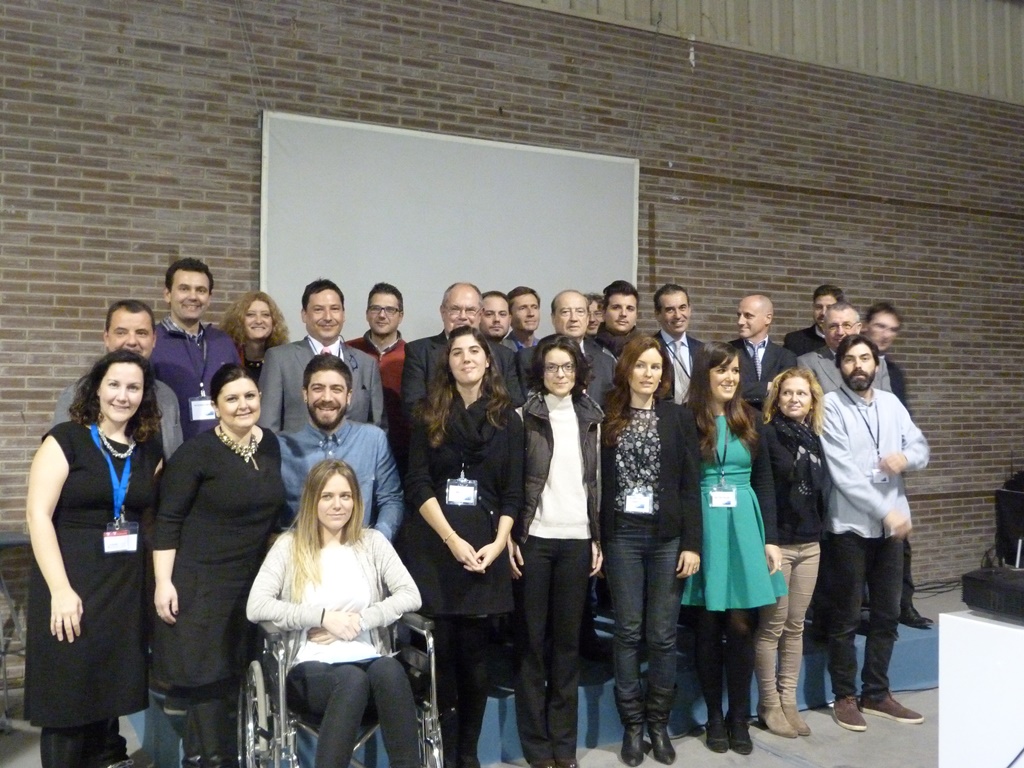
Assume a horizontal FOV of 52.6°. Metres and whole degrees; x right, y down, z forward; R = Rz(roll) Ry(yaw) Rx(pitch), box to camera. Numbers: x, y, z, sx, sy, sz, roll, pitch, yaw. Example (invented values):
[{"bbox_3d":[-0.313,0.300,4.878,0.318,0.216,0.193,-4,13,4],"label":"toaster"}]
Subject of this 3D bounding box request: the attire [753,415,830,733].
[{"bbox_3d":[1.245,0.838,4.580,0.380,1.420,0.310,0,-1,-13],"label":"attire"}]

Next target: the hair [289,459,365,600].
[{"bbox_3d":[-0.570,0.447,3.180,0.230,0.420,0.250,0,-1,-12],"label":"hair"}]

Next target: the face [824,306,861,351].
[{"bbox_3d":[1.634,-0.274,5.120,0.175,0.225,0.180,0,-1,28],"label":"face"}]

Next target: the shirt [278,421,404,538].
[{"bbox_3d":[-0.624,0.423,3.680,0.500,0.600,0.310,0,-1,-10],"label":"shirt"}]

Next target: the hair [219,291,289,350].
[{"bbox_3d":[-1.186,-0.291,4.750,0.310,0.270,0.250,0,-1,-16],"label":"hair"}]

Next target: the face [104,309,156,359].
[{"bbox_3d":[-1.326,-0.162,3.600,0.180,0.225,0.170,0,0,-24],"label":"face"}]

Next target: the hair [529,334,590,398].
[{"bbox_3d":[0.186,-0.069,4.060,0.245,0.255,0.250,0,-1,-3],"label":"hair"}]

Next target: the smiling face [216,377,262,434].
[{"bbox_3d":[-0.896,0.067,3.380,0.148,0.185,0.140,-5,-1,-27],"label":"smiling face"}]

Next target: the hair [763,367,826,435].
[{"bbox_3d":[1.233,0.072,4.520,0.270,0.290,0.250,0,-1,6],"label":"hair"}]

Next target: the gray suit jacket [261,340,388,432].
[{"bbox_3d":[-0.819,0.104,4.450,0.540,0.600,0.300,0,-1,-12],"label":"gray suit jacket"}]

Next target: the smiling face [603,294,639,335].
[{"bbox_3d":[0.513,-0.328,4.850,0.160,0.205,0.160,0,0,-3],"label":"smiling face"}]

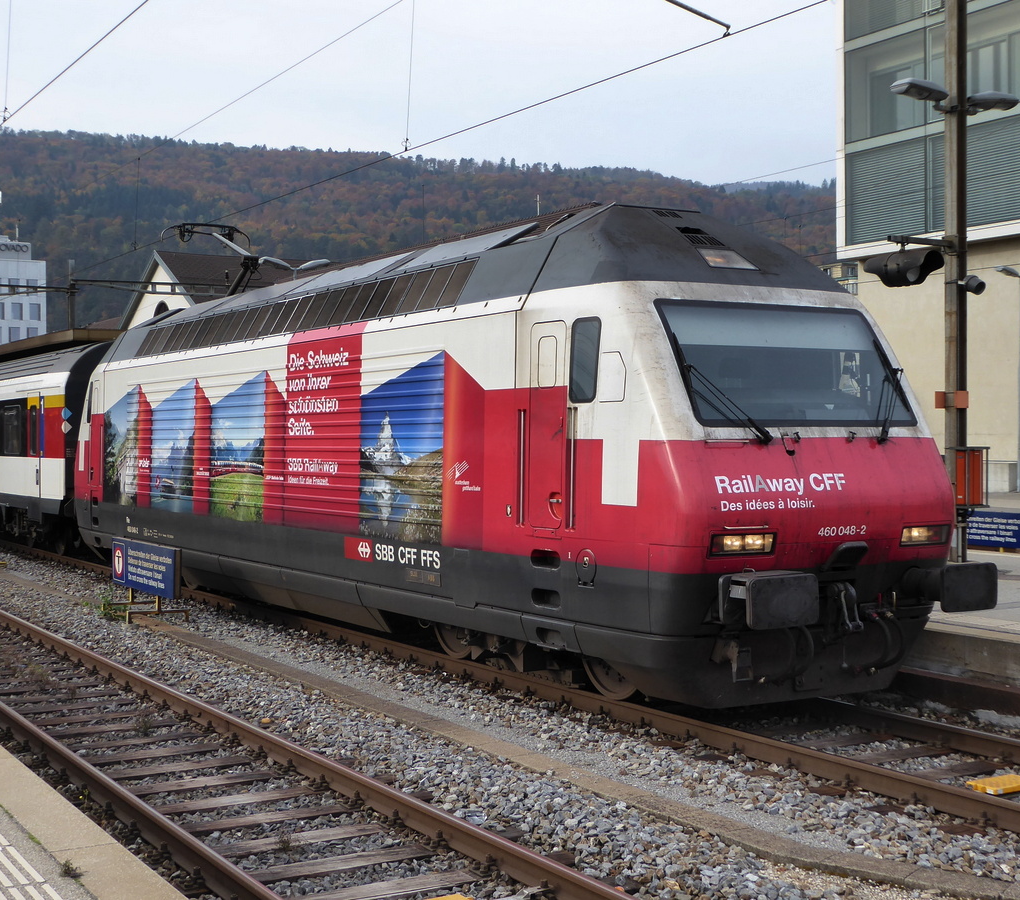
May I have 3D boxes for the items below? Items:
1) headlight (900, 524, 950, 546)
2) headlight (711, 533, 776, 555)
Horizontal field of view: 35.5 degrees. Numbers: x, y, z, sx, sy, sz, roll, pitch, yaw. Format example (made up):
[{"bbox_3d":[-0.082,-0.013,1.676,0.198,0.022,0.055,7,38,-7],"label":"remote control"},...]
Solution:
[{"bbox_3d":[3.242,0.675,12.457,0.530,0.159,0.120,0,1,-29],"label":"headlight"},{"bbox_3d":[1.692,0.688,11.584,0.530,0.159,0.120,0,1,-29],"label":"headlight"}]

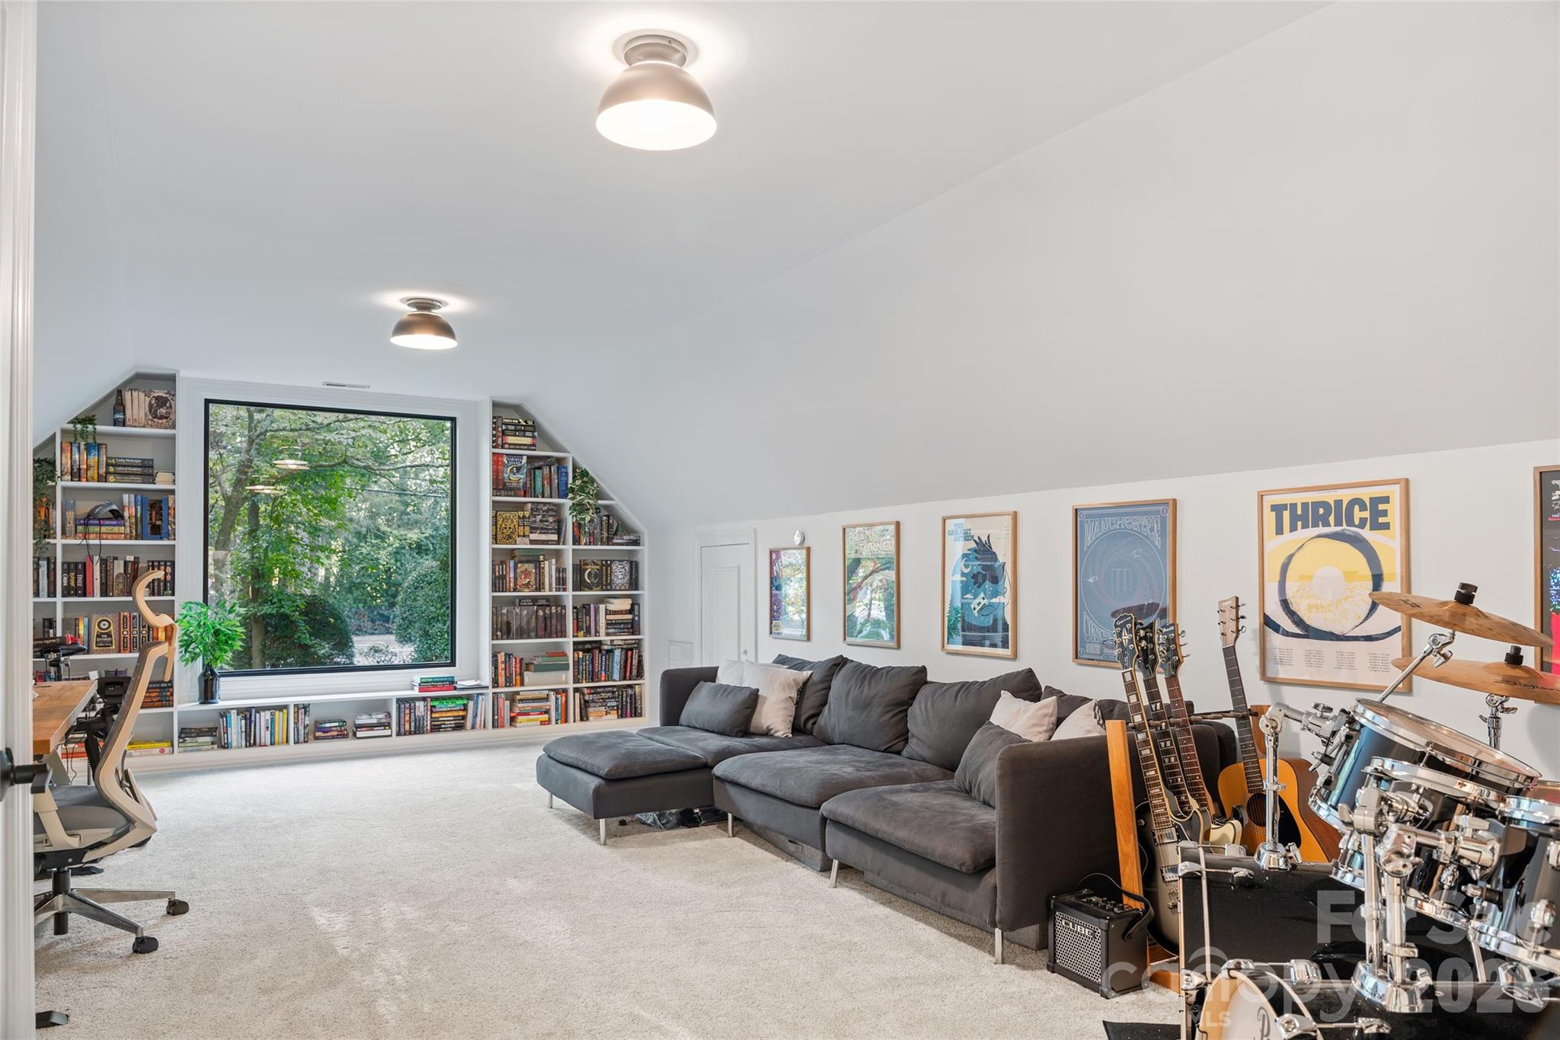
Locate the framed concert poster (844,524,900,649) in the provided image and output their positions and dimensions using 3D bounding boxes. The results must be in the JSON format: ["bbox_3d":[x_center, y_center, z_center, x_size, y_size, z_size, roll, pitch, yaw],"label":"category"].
[{"bbox_3d":[0.482,0.342,5.574,0.030,0.655,0.510,1,-3,-30],"label":"framed concert poster"}]

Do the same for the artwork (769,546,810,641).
[{"bbox_3d":[0.061,0.434,6.135,0.025,0.538,0.442,1,-2,-30],"label":"artwork"}]

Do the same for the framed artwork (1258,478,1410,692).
[{"bbox_3d":[1.740,0.209,3.285,0.026,0.640,0.488,1,-2,-30],"label":"framed artwork"}]

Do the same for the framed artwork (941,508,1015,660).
[{"bbox_3d":[0.900,0.296,4.710,0.026,0.640,0.488,1,-2,-30],"label":"framed artwork"}]

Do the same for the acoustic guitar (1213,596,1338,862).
[{"bbox_3d":[1.438,0.703,3.121,0.130,1.030,0.400,1,-17,-30],"label":"acoustic guitar"}]

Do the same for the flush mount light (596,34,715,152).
[{"bbox_3d":[-0.313,-1.092,2.623,0.301,0.195,0.301,0,-3,0],"label":"flush mount light"}]

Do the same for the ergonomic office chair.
[{"bbox_3d":[-2.439,0.804,3.535,0.730,1.260,0.680,1,-2,-30],"label":"ergonomic office chair"}]

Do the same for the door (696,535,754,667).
[{"bbox_3d":[-0.391,0.890,7.068,0.060,1.460,0.790,1,-3,-30],"label":"door"}]

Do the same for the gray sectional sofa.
[{"bbox_3d":[0.146,1.058,4.605,1.550,0.830,2.950,1,-3,-30],"label":"gray sectional sofa"}]

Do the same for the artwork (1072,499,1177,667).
[{"bbox_3d":[1.321,0.257,4.000,0.026,0.640,0.488,1,-2,-30],"label":"artwork"}]

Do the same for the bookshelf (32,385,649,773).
[{"bbox_3d":[-2.994,0.357,7.233,4.350,2.550,0.300,1,-3,-30],"label":"bookshelf"}]

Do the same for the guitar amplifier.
[{"bbox_3d":[0.929,1.230,3.041,0.170,0.225,0.240,1,-2,-30],"label":"guitar amplifier"}]

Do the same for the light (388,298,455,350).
[{"bbox_3d":[-1.645,-0.914,4.800,0.290,0.187,0.290,1,-2,-30],"label":"light"}]

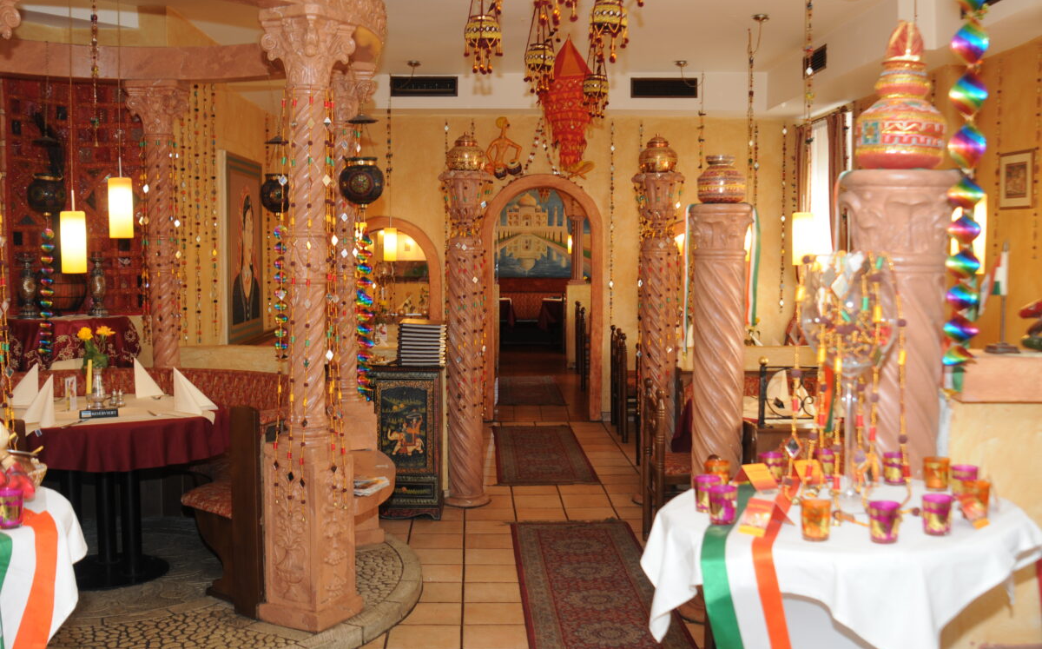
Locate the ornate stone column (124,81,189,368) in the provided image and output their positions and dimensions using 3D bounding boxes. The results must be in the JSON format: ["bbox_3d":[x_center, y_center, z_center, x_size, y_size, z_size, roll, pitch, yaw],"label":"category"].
[{"bbox_3d":[-2.167,-0.169,6.275,0.300,2.515,0.300,0,5,3],"label":"ornate stone column"}]

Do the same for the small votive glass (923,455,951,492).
[{"bbox_3d":[0.932,0.337,2.336,0.054,0.068,0.054,0,4,-3],"label":"small votive glass"}]

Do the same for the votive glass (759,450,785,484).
[{"bbox_3d":[0.578,0.331,2.402,0.054,0.068,0.054,0,4,-3],"label":"votive glass"}]

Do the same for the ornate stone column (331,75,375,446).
[{"bbox_3d":[-0.921,-0.095,5.464,0.300,2.505,0.300,-3,6,-32],"label":"ornate stone column"}]

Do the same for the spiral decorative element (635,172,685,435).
[{"bbox_3d":[0.893,0.087,6.680,0.340,2.120,0.340,1,5,8],"label":"spiral decorative element"}]

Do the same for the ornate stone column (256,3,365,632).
[{"bbox_3d":[-0.886,-0.009,4.344,0.300,2.515,0.300,2,5,25],"label":"ornate stone column"}]

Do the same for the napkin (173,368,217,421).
[{"bbox_3d":[-1.561,0.317,4.953,0.180,0.205,0.170,2,5,18],"label":"napkin"}]

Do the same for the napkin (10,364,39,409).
[{"bbox_3d":[-2.453,0.299,5.175,0.140,0.200,0.150,1,5,15],"label":"napkin"}]

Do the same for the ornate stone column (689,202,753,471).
[{"bbox_3d":[0.872,0.381,4.620,0.320,1.823,0.320,0,4,-3],"label":"ornate stone column"}]

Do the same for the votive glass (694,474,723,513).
[{"bbox_3d":[0.386,0.349,2.147,0.054,0.068,0.054,0,4,-3],"label":"votive glass"}]

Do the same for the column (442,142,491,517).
[{"bbox_3d":[-0.342,0.005,6.630,0.330,2.280,0.330,0,4,-3],"label":"column"}]

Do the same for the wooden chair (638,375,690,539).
[{"bbox_3d":[0.915,0.771,5.597,0.460,0.906,0.470,0,4,-3],"label":"wooden chair"}]

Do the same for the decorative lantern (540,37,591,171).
[{"bbox_3d":[0.324,-1.504,7.109,0.410,0.920,0.410,0,4,-3],"label":"decorative lantern"}]

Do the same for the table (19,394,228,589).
[{"bbox_3d":[-1.918,0.800,4.964,1.140,0.770,1.140,0,4,-3],"label":"table"}]

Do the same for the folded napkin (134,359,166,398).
[{"bbox_3d":[-1.958,0.278,5.483,0.155,0.195,0.160,3,6,33],"label":"folded napkin"}]

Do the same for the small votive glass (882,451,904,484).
[{"bbox_3d":[0.857,0.333,2.393,0.054,0.068,0.054,0,4,-3],"label":"small votive glass"}]

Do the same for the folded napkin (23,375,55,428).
[{"bbox_3d":[-2.144,0.343,4.623,0.155,0.205,0.170,-3,6,-37],"label":"folded napkin"}]

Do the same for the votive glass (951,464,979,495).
[{"bbox_3d":[1.001,0.357,2.344,0.061,0.070,0.061,2,5,23],"label":"votive glass"}]

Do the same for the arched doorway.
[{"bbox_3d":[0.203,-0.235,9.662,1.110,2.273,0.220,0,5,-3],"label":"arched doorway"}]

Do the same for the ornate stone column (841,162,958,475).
[{"bbox_3d":[0.977,0.536,2.760,0.360,1.865,0.360,2,5,20],"label":"ornate stone column"}]

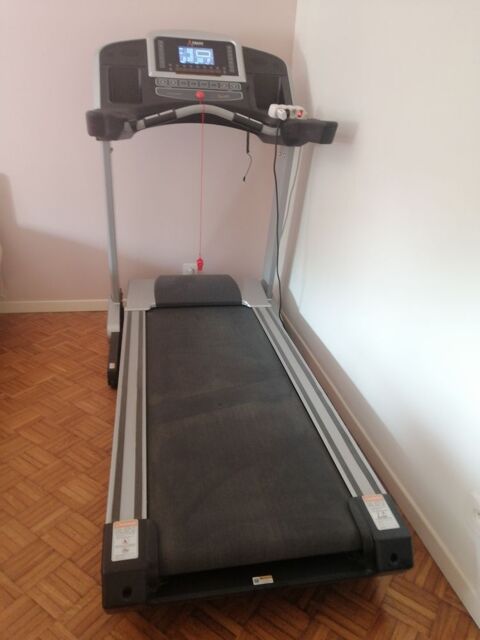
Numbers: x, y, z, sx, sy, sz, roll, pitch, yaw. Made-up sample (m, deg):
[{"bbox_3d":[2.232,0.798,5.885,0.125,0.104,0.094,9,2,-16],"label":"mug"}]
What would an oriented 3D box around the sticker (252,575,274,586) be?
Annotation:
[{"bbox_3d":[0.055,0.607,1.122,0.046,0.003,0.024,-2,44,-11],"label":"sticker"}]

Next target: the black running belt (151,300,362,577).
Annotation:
[{"bbox_3d":[-0.069,0.250,1.754,0.508,0.050,1.454,-2,24,-11],"label":"black running belt"}]

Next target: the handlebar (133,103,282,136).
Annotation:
[{"bbox_3d":[-0.137,-0.806,1.929,0.553,0.103,0.150,-2,24,-11],"label":"handlebar"}]

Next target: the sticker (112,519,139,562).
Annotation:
[{"bbox_3d":[-0.258,0.497,1.085,0.056,0.003,0.109,-2,27,-11],"label":"sticker"}]

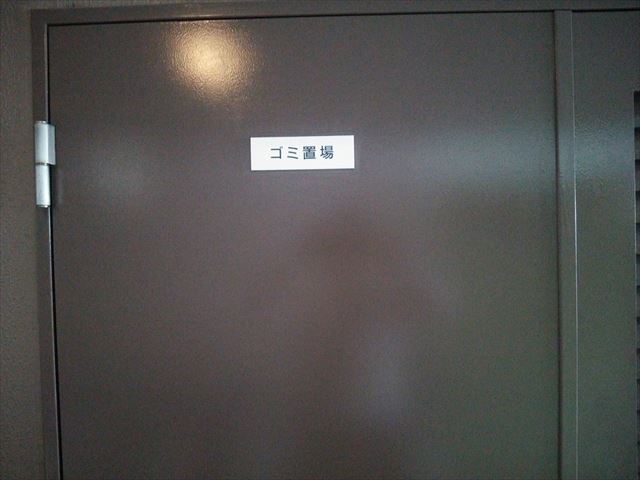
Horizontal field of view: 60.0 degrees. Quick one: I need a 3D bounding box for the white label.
[{"bbox_3d":[-0.028,-0.140,0.892,0.165,0.052,0.003,-1,1,1],"label":"white label"}]

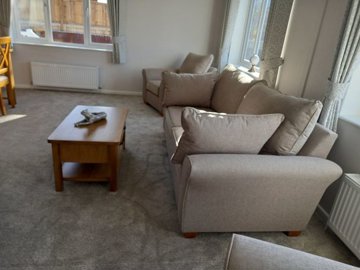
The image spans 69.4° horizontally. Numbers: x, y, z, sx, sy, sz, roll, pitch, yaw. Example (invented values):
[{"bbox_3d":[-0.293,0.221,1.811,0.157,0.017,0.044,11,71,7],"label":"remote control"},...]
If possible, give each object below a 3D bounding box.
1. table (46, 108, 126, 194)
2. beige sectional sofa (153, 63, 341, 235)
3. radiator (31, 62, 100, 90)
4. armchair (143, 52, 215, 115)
[{"bbox_3d":[-0.781,0.086,2.431,0.521,0.453,0.925,2,21,-9],"label":"table"},{"bbox_3d":[0.437,-0.086,2.534,1.052,0.912,2.031,2,21,-9],"label":"beige sectional sofa"},{"bbox_3d":[-2.169,-1.124,4.982,1.183,0.435,0.094,2,21,-9],"label":"radiator"},{"bbox_3d":[0.024,-0.922,4.565,1.050,0.931,0.950,-6,24,-28],"label":"armchair"}]

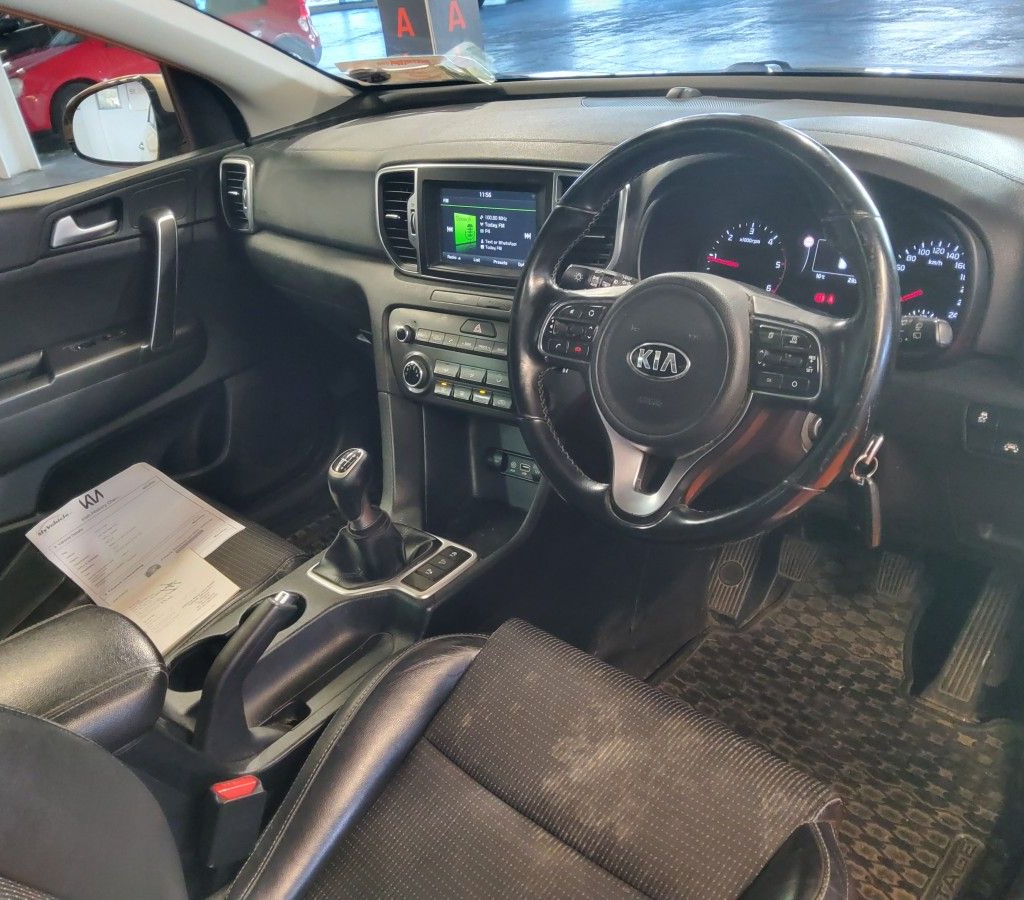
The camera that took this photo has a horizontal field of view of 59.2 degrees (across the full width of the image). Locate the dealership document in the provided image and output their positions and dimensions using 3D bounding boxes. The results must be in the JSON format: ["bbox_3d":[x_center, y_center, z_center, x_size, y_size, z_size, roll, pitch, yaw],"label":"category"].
[{"bbox_3d":[-0.524,0.140,1.292,0.400,0.015,0.222,24,50,38],"label":"dealership document"}]

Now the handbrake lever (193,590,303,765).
[{"bbox_3d":[-0.262,0.228,0.910,0.045,0.130,0.160,15,35,37],"label":"handbrake lever"}]

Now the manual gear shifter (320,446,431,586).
[{"bbox_3d":[-0.183,0.068,1.073,0.108,0.148,0.128,15,35,37],"label":"manual gear shifter"}]

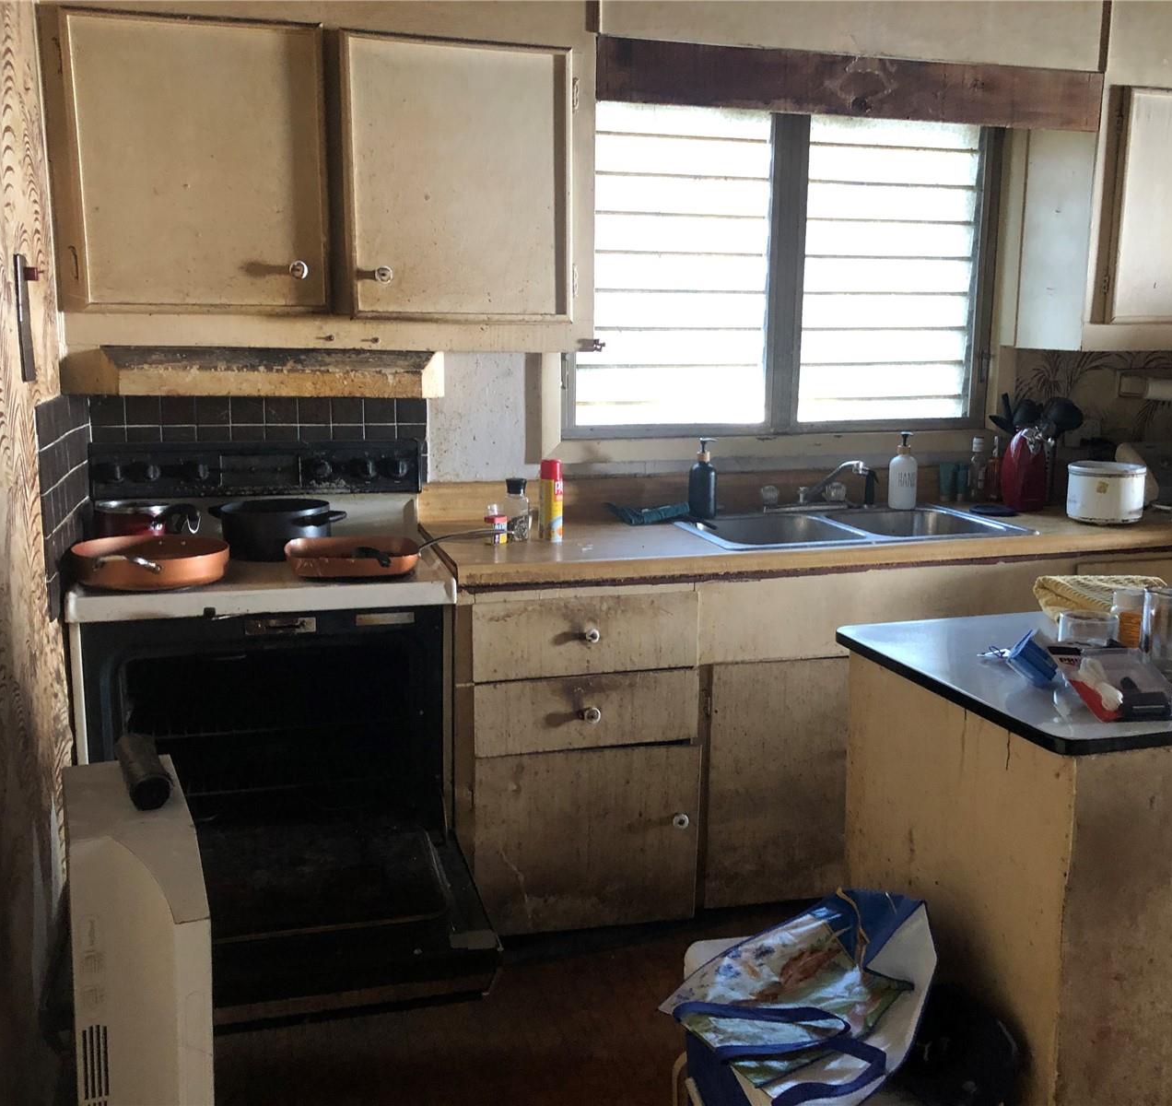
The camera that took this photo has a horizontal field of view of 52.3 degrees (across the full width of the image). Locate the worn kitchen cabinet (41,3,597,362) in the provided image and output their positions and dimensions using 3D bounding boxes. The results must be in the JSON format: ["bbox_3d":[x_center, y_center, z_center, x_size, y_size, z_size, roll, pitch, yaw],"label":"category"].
[{"bbox_3d":[-0.584,-0.844,2.769,1.171,0.756,0.340,-2,9,-14],"label":"worn kitchen cabinet"}]

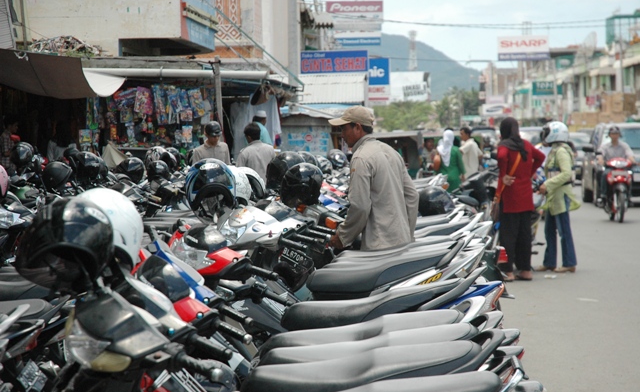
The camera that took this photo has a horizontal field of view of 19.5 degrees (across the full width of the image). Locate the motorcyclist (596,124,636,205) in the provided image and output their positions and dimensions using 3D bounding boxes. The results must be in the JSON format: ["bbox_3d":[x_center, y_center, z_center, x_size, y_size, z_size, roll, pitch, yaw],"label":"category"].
[{"bbox_3d":[4.693,-0.484,29.600,0.620,1.280,0.780,-1,2,4],"label":"motorcyclist"}]

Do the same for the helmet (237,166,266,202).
[{"bbox_3d":[-0.438,-0.068,11.600,0.260,0.270,0.310,0,2,6],"label":"helmet"}]

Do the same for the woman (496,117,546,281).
[{"bbox_3d":[1.945,0.029,18.100,0.480,1.590,0.340,-1,2,-6],"label":"woman"}]

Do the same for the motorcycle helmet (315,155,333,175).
[{"bbox_3d":[0.028,-0.343,21.000,0.250,0.260,0.300,-2,2,-24],"label":"motorcycle helmet"}]

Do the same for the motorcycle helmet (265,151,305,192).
[{"bbox_3d":[-0.248,-0.173,13.200,0.260,0.270,0.320,1,3,30],"label":"motorcycle helmet"}]

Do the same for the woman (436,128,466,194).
[{"bbox_3d":[2.048,-0.277,29.500,0.460,1.540,0.380,-1,2,-21],"label":"woman"}]

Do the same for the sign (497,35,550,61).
[{"bbox_3d":[15.271,-11.069,140.000,4.000,1.950,0.300,0,2,12],"label":"sign"}]

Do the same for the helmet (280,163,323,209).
[{"bbox_3d":[-0.119,-0.068,12.100,0.260,0.275,0.310,0,2,18],"label":"helmet"}]

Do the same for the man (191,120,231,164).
[{"bbox_3d":[-1.280,-0.064,21.800,0.480,1.630,0.300,-2,2,-16],"label":"man"}]

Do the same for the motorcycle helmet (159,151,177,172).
[{"bbox_3d":[-1.568,-0.346,19.000,0.260,0.260,0.310,-1,2,-24],"label":"motorcycle helmet"}]

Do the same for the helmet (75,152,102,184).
[{"bbox_3d":[-2.154,-0.266,17.400,0.260,0.280,0.310,-2,2,-15],"label":"helmet"}]

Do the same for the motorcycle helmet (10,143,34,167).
[{"bbox_3d":[-3.314,-0.468,20.800,0.250,0.255,0.300,-1,2,12],"label":"motorcycle helmet"}]

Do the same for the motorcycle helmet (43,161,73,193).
[{"bbox_3d":[-2.322,-0.165,16.500,0.300,0.280,0.260,0,2,30],"label":"motorcycle helmet"}]

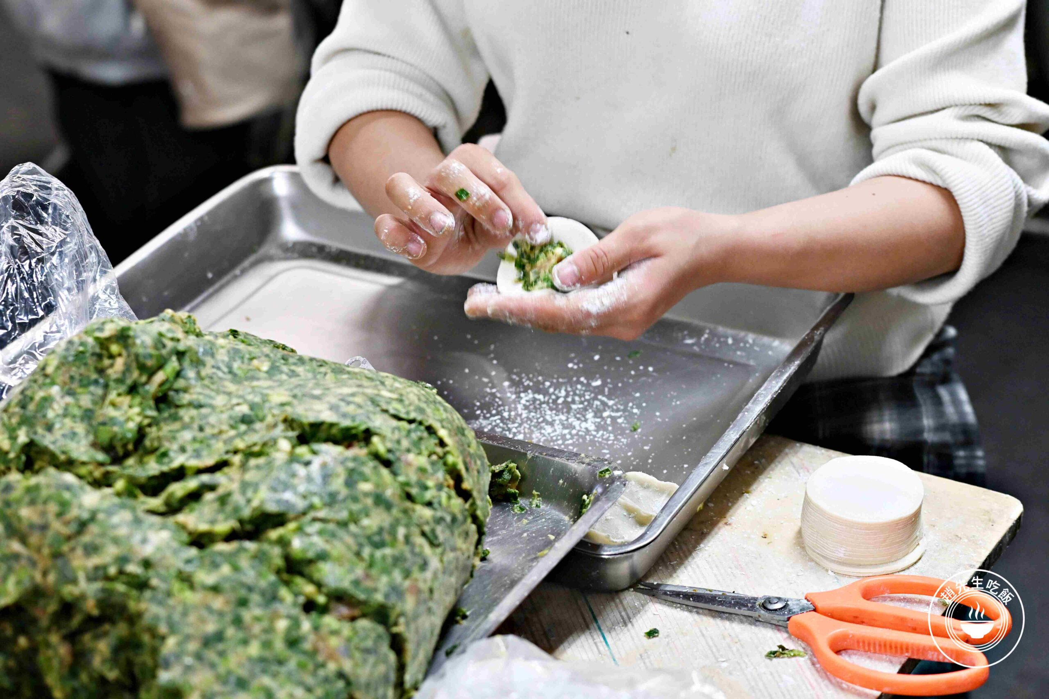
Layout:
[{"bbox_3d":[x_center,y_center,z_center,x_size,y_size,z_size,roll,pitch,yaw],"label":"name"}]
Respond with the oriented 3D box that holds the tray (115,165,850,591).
[{"bbox_3d":[-0.066,0.009,1.433,0.487,0.052,0.364,12,33,26],"label":"tray"}]

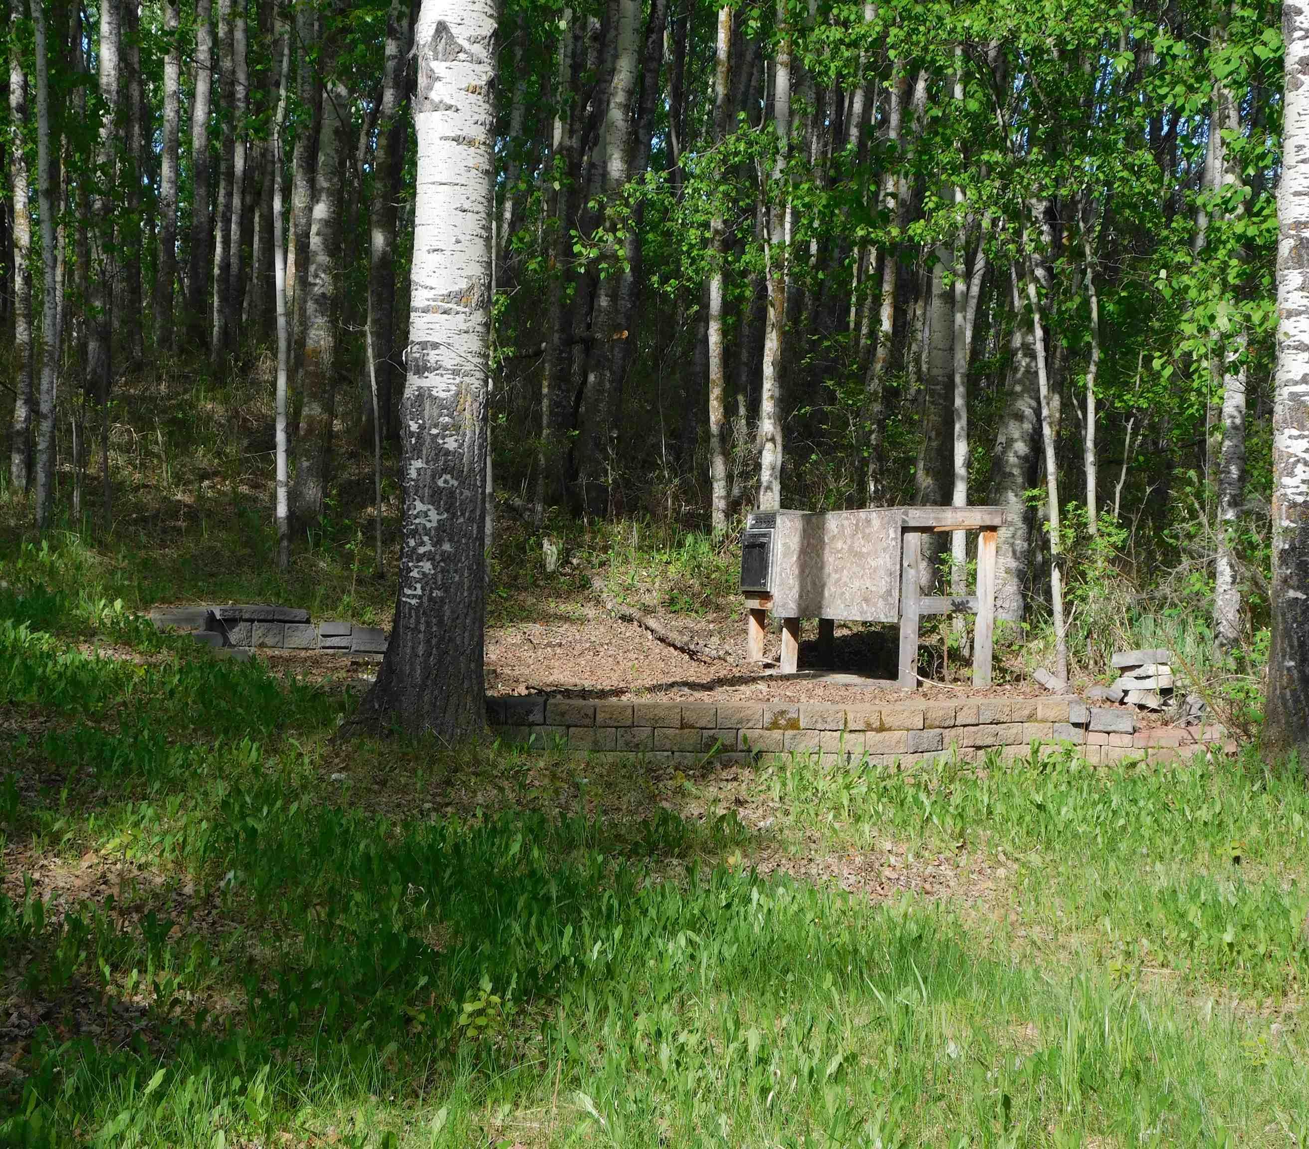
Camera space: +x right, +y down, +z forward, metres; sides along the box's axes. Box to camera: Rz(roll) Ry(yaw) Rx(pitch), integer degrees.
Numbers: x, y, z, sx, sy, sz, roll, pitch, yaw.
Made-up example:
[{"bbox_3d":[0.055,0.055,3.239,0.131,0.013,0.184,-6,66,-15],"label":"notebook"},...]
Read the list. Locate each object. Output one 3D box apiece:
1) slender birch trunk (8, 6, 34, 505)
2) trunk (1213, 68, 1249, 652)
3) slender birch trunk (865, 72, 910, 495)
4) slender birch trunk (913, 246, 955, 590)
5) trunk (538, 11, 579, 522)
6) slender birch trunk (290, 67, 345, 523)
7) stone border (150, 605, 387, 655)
[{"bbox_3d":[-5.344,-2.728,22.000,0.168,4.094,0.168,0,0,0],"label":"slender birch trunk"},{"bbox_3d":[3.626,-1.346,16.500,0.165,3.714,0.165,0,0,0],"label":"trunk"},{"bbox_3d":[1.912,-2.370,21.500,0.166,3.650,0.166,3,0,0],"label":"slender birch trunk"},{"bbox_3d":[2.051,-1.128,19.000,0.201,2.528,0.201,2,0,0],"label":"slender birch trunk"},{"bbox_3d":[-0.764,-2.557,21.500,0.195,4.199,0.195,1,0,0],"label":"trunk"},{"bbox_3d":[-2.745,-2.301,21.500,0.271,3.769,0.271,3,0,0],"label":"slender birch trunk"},{"bbox_3d":[-2.262,0.333,15.300,1.380,0.270,0.420,0,0,-5],"label":"stone border"}]

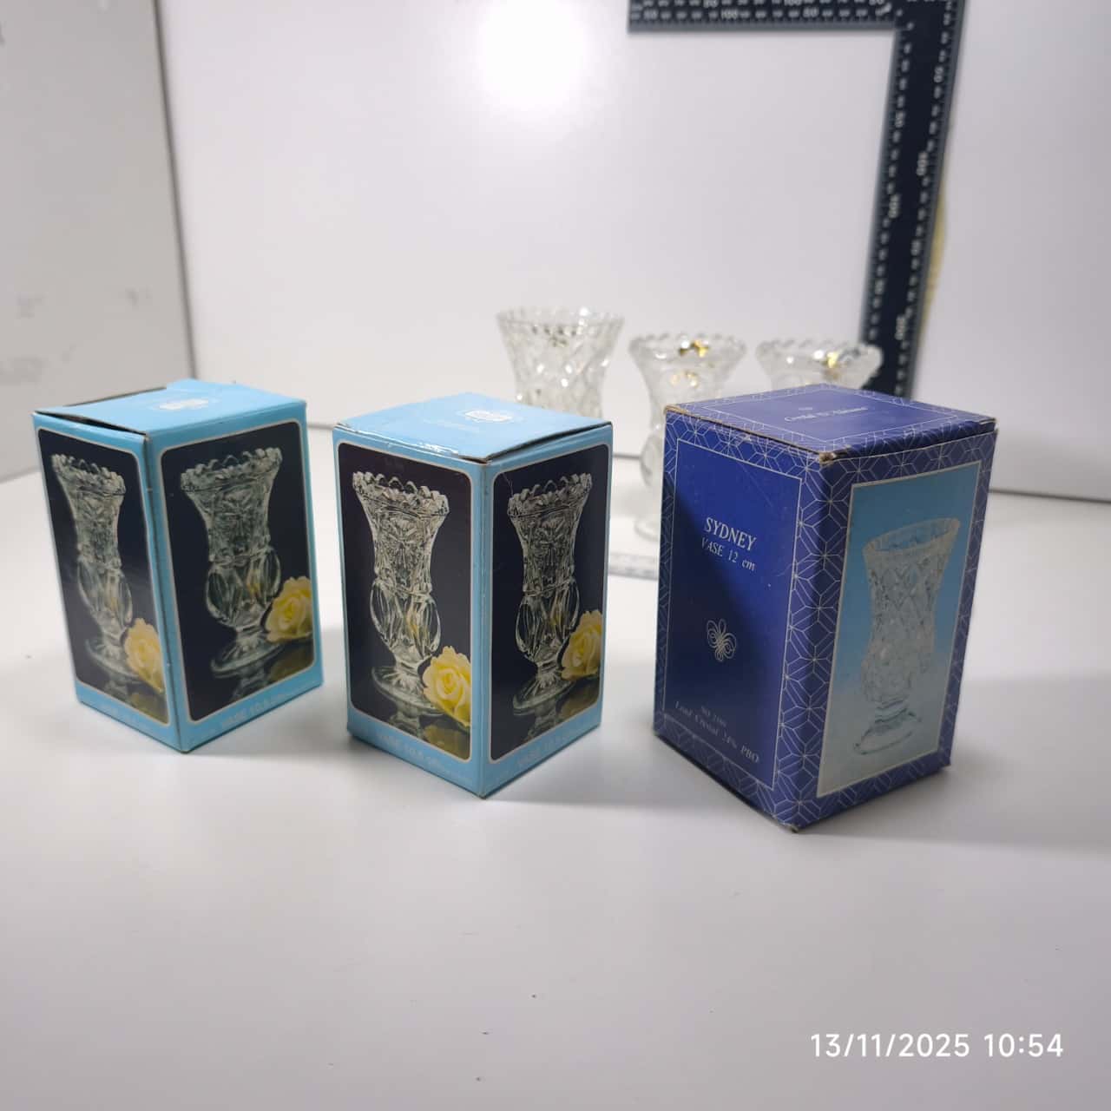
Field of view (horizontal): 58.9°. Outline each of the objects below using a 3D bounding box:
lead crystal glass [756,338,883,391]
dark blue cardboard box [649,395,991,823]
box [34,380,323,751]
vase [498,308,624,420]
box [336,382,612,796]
[{"bbox_3d":[0.143,-0.061,0.556,0.068,0.108,0.068,1,20,0],"label":"lead crystal glass"},{"bbox_3d":[0.087,0.013,0.333,0.074,0.120,0.070,-12,24,-31],"label":"dark blue cardboard box"},{"bbox_3d":[-0.137,0.001,0.366,0.064,0.113,0.064,14,24,32],"label":"box"},{"bbox_3d":[0.002,-0.078,0.576,0.070,0.121,0.070,1,20,0],"label":"vase"},{"bbox_3d":[-0.028,0.010,0.345,0.067,0.113,0.064,17,25,36],"label":"box"}]

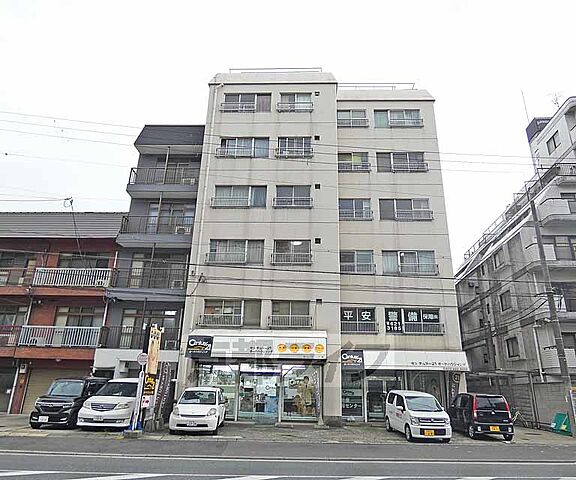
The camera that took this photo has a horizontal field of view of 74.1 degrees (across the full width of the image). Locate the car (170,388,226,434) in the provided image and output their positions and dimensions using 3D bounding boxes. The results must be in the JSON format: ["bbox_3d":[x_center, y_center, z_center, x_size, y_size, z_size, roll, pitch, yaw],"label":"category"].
[{"bbox_3d":[-3.385,6.529,14.757,1.665,1.535,3.600,2,-20,-4],"label":"car"}]

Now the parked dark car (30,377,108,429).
[{"bbox_3d":[-8.761,6.534,15.443,1.475,1.790,3.395,3,-20,-5],"label":"parked dark car"}]

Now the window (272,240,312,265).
[{"bbox_3d":[0.210,0.594,17.854,1.830,1.234,0.200,1,-18,2],"label":"window"}]

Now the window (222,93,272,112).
[{"bbox_3d":[-2.196,-7.397,20.528,2.604,1.243,0.200,1,-18,2],"label":"window"}]

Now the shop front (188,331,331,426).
[{"bbox_3d":[-1.413,6.074,16.993,6.250,3.964,0.900,0,-20,2],"label":"shop front"}]

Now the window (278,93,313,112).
[{"bbox_3d":[0.436,-8.047,22.230,2.041,1.427,0.280,0,-20,2],"label":"window"}]

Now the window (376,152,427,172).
[{"bbox_3d":[6.101,-4.168,20.468,2.604,1.227,0.200,1,-18,2],"label":"window"}]

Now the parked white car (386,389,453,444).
[{"bbox_3d":[4.805,6.429,14.200,1.475,1.650,3.395,1,-20,-1],"label":"parked white car"}]

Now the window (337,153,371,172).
[{"bbox_3d":[3.839,-4.628,22.659,2.113,1.402,0.280,0,-20,2],"label":"window"}]

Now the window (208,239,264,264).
[{"bbox_3d":[-2.627,0.618,19.557,2.821,1.383,0.150,0,-19,2],"label":"window"}]

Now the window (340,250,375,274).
[{"bbox_3d":[3.430,1.119,18.870,1.699,1.253,0.200,1,-18,2],"label":"window"}]

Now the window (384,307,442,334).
[{"bbox_3d":[5.902,3.812,17.902,2.650,1.228,0.200,1,-18,2],"label":"window"}]

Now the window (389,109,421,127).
[{"bbox_3d":[6.572,-6.798,21.297,1.823,1.198,0.200,1,-18,2],"label":"window"}]

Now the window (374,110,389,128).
[{"bbox_3d":[5.251,-6.770,21.373,0.794,1.213,0.100,1,-18,2],"label":"window"}]

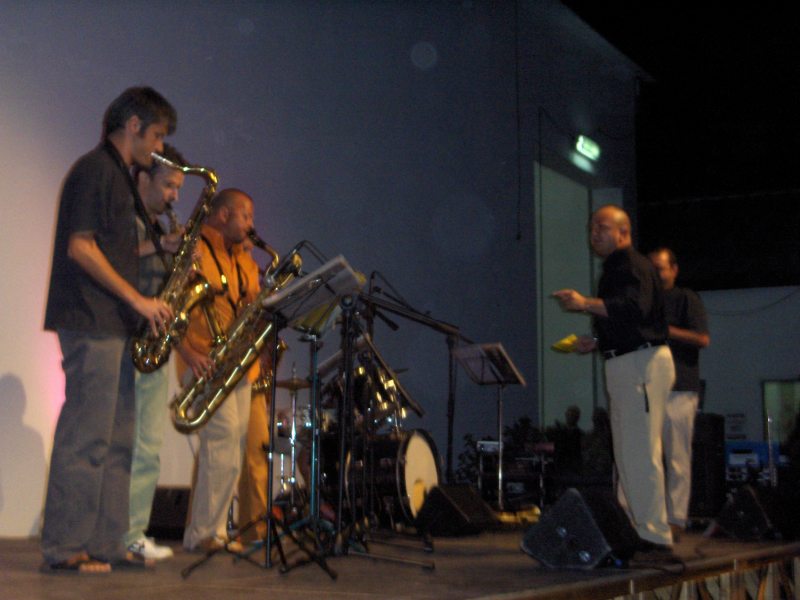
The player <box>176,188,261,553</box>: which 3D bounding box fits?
[{"bbox_3d":[-0.880,0.332,6.912,0.400,1.730,0.480,-5,-8,32],"label":"player"}]

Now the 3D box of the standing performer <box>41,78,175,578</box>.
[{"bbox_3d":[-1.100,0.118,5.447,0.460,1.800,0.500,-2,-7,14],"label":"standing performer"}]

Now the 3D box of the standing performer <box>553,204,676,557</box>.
[{"bbox_3d":[1.077,0.356,7.129,0.600,1.720,0.500,-1,-7,3],"label":"standing performer"}]

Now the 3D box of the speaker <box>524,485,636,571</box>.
[{"bbox_3d":[0.738,0.888,5.643,0.370,0.305,0.470,-4,-8,27],"label":"speaker"}]

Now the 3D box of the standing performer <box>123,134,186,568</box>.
[{"bbox_3d":[-1.066,0.222,6.170,0.460,1.770,0.500,-3,-8,25],"label":"standing performer"}]

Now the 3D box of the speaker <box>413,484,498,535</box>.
[{"bbox_3d":[0.362,1.231,8.422,0.370,0.305,0.470,-4,-8,27],"label":"speaker"}]

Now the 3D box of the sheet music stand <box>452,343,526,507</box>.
[{"bbox_3d":[0.644,0.906,9.661,0.450,1.250,0.500,4,-8,-30],"label":"sheet music stand"}]

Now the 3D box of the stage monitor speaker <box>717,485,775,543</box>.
[{"bbox_3d":[1.986,1.175,8.025,0.370,0.305,0.470,-4,-8,27],"label":"stage monitor speaker"}]

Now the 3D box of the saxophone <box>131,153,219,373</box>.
[{"bbox_3d":[-0.877,-0.135,5.330,0.380,0.810,0.220,19,-2,8],"label":"saxophone"}]

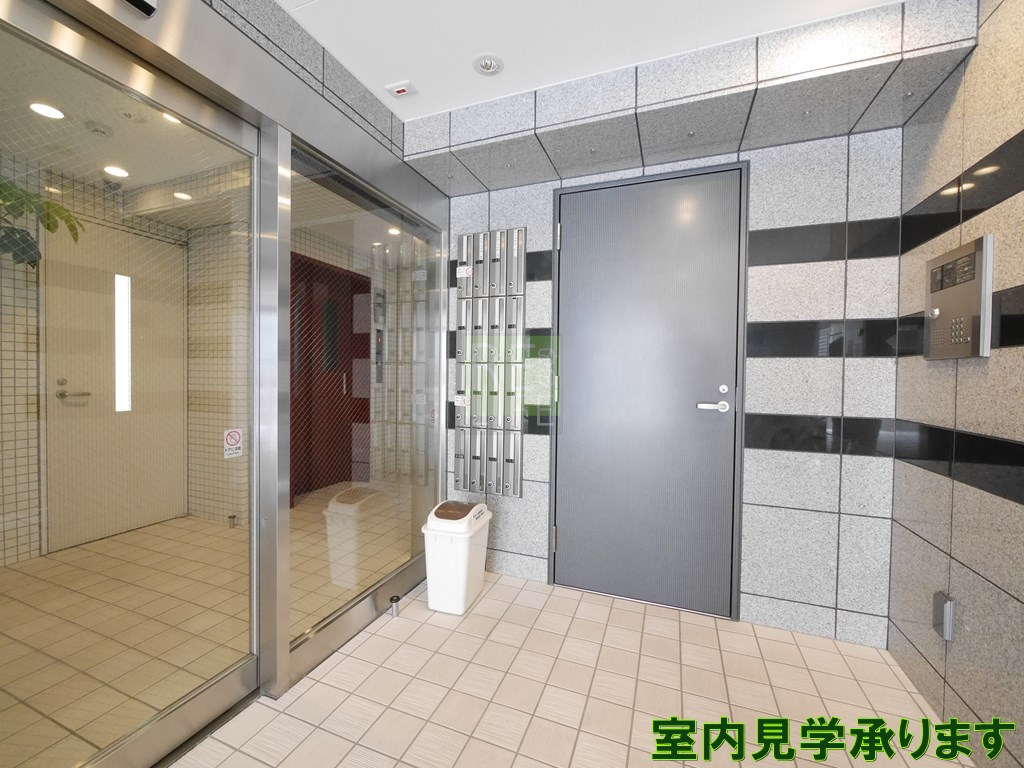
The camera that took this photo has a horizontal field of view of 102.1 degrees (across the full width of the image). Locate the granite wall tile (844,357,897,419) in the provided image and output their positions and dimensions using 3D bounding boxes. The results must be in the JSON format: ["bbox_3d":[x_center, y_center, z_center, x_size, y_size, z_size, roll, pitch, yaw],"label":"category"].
[{"bbox_3d":[1.446,0.014,1.682,0.169,0.242,0.020,1,1,20],"label":"granite wall tile"}]

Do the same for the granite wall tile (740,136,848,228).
[{"bbox_3d":[1.188,-0.841,1.764,0.394,0.354,0.020,1,1,20],"label":"granite wall tile"}]

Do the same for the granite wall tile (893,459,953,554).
[{"bbox_3d":[1.480,0.426,1.492,0.022,0.246,0.366,1,1,21],"label":"granite wall tile"}]

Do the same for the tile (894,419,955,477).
[{"bbox_3d":[1.483,0.225,1.489,0.022,0.155,0.366,1,1,21],"label":"tile"}]

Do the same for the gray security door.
[{"bbox_3d":[0.628,0.034,2.018,0.879,2.037,0.100,1,1,20],"label":"gray security door"}]

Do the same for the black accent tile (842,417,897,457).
[{"bbox_3d":[1.443,0.213,1.686,0.169,0.156,0.020,1,1,20],"label":"black accent tile"}]

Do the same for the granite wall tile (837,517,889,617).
[{"bbox_3d":[1.450,0.745,1.711,0.174,0.403,0.020,1,1,21],"label":"granite wall tile"}]

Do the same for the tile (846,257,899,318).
[{"bbox_3d":[1.468,-0.387,1.695,0.170,0.244,0.022,1,1,21],"label":"tile"}]

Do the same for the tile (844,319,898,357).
[{"bbox_3d":[1.465,-0.187,1.698,0.170,0.157,0.022,1,1,21],"label":"tile"}]

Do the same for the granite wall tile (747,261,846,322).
[{"bbox_3d":[1.217,-0.391,1.780,0.355,0.245,0.020,1,1,21],"label":"granite wall tile"}]

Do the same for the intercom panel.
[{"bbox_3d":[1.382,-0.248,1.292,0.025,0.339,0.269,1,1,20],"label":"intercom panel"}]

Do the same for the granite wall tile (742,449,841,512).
[{"bbox_3d":[1.206,0.415,1.797,0.355,0.247,0.020,1,1,21],"label":"granite wall tile"}]

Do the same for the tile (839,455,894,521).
[{"bbox_3d":[1.458,0.422,1.708,0.170,0.246,0.022,1,1,21],"label":"tile"}]

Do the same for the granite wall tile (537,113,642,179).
[{"bbox_3d":[0.366,-1.056,1.860,0.397,0.024,0.424,1,1,21],"label":"granite wall tile"}]

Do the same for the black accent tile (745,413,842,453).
[{"bbox_3d":[1.209,0.213,1.793,0.355,0.157,0.020,1,1,21],"label":"black accent tile"}]

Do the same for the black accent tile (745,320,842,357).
[{"bbox_3d":[1.214,-0.191,1.785,0.355,0.156,0.020,1,1,21],"label":"black accent tile"}]

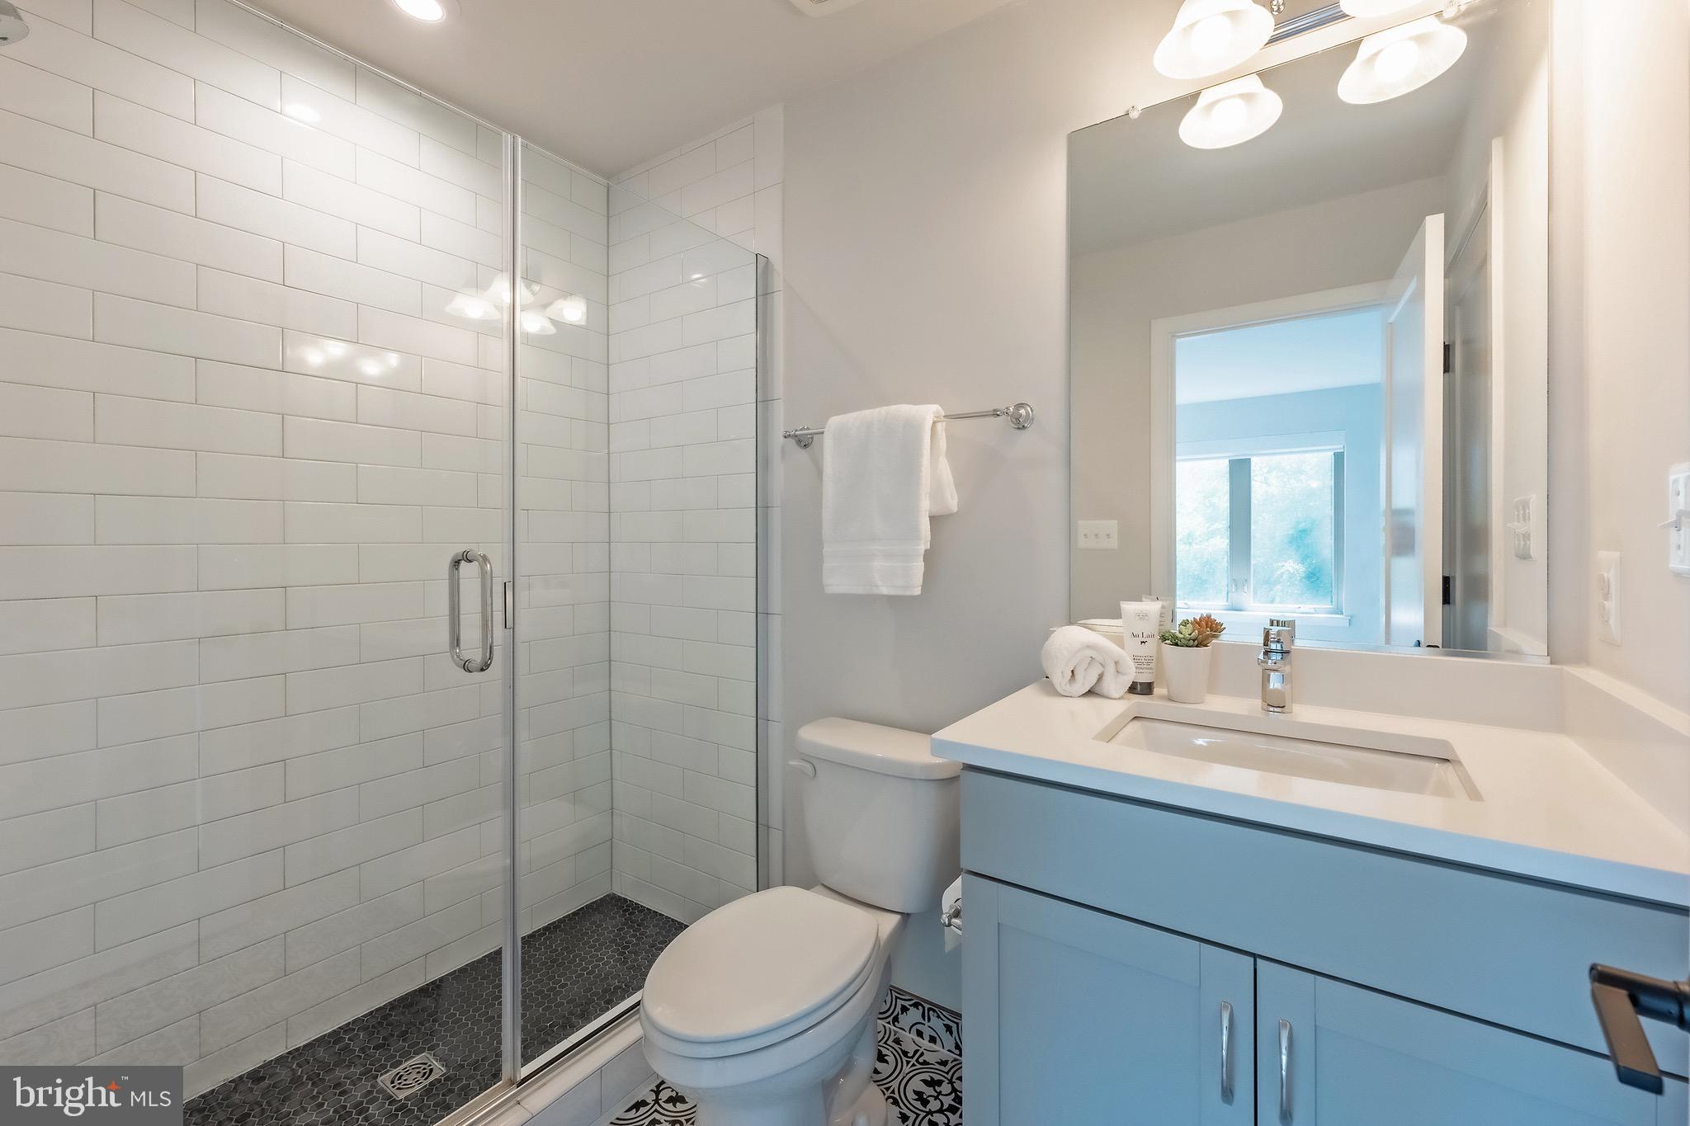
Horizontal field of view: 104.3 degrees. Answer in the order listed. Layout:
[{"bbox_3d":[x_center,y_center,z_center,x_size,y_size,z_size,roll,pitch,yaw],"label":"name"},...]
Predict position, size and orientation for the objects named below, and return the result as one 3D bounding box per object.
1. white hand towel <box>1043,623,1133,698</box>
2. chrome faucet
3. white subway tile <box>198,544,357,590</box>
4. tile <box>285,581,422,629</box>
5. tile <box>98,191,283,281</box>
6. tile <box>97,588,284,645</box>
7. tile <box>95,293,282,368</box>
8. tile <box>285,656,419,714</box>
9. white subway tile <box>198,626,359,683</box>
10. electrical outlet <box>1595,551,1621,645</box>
[{"bbox_3d":[0.510,0.193,1.345,0.162,0.132,0.155,1,1,32],"label":"white hand towel"},{"bbox_3d":[0.753,0.187,1.146,0.053,0.152,0.140,1,1,32],"label":"chrome faucet"},{"bbox_3d":[-1.346,0.007,1.576,0.009,0.102,0.300,1,1,37],"label":"white subway tile"},{"bbox_3d":[-1.256,0.103,1.696,0.009,0.102,0.300,1,1,37],"label":"tile"},{"bbox_3d":[-1.444,-0.714,1.463,0.010,0.102,0.301,1,1,35],"label":"tile"},{"bbox_3d":[-1.443,0.116,1.465,0.010,0.102,0.301,1,1,35],"label":"tile"},{"bbox_3d":[-1.436,-0.508,1.456,0.009,0.102,0.300,1,1,37],"label":"tile"},{"bbox_3d":[-1.264,0.315,1.710,0.010,0.102,0.301,1,1,35],"label":"tile"},{"bbox_3d":[-1.346,0.215,1.576,0.009,0.102,0.300,1,1,37],"label":"white subway tile"},{"bbox_3d":[0.994,0.046,0.855,0.010,0.117,0.075,1,1,36],"label":"electrical outlet"}]

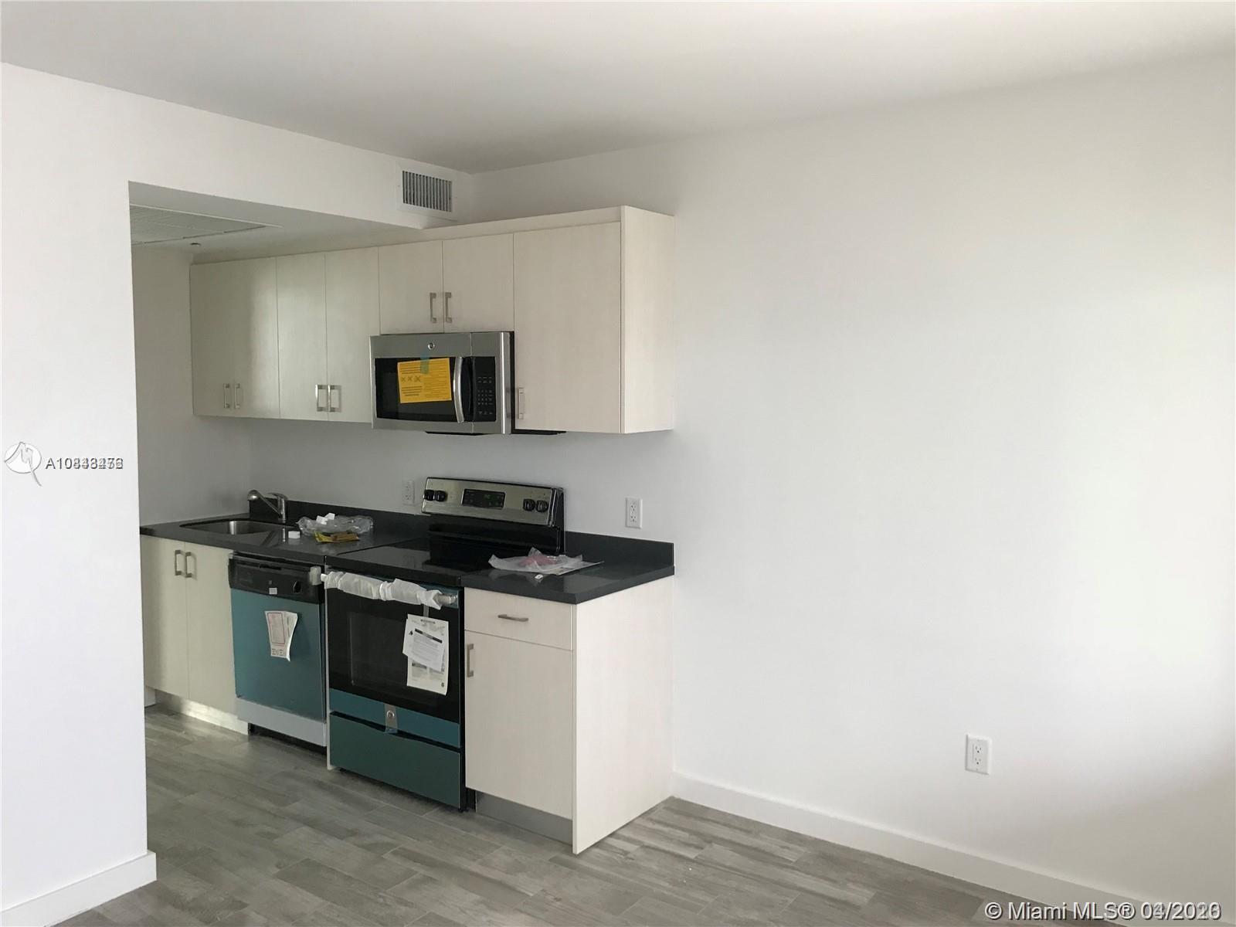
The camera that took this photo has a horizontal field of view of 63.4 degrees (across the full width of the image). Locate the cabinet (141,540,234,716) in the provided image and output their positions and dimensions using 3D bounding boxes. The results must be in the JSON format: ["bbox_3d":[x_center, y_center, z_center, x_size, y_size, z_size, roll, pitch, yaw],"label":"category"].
[{"bbox_3d":[-1.877,0.764,5.035,0.745,0.835,0.620,3,6,35],"label":"cabinet"}]

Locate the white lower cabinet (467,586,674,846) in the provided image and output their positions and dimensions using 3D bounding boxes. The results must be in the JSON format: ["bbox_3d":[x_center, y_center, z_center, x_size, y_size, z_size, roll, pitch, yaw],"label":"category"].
[{"bbox_3d":[-0.175,0.888,3.835,0.523,0.880,0.620,3,6,35],"label":"white lower cabinet"}]

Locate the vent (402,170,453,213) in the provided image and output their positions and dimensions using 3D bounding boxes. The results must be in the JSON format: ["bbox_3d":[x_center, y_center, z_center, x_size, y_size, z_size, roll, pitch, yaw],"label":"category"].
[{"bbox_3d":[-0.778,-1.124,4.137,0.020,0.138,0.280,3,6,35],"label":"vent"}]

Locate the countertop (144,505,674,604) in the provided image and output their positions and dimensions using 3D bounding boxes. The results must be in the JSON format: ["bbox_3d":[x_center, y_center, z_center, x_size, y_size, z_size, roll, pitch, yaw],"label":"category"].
[{"bbox_3d":[-1.075,0.331,4.425,2.725,0.132,0.625,3,6,35],"label":"countertop"}]

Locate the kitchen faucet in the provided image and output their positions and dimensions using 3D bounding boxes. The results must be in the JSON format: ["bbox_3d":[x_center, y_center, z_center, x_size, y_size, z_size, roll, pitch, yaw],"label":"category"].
[{"bbox_3d":[-1.770,0.220,5.059,0.054,0.176,0.212,3,6,35],"label":"kitchen faucet"}]

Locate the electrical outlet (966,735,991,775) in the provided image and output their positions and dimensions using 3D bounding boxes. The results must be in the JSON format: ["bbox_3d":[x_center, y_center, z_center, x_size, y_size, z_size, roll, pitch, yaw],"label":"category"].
[{"bbox_3d":[1.172,0.950,3.256,0.073,0.117,0.011,3,6,35],"label":"electrical outlet"}]

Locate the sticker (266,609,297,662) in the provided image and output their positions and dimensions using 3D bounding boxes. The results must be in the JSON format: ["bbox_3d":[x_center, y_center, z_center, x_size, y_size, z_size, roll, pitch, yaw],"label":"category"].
[{"bbox_3d":[-1.467,0.750,4.330,0.195,0.202,0.030,3,6,35],"label":"sticker"}]

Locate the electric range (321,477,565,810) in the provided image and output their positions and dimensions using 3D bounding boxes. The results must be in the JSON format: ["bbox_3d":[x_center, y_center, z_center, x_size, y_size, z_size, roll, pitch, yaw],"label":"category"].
[{"bbox_3d":[-0.730,0.701,4.174,0.763,1.195,0.665,3,6,35],"label":"electric range"}]

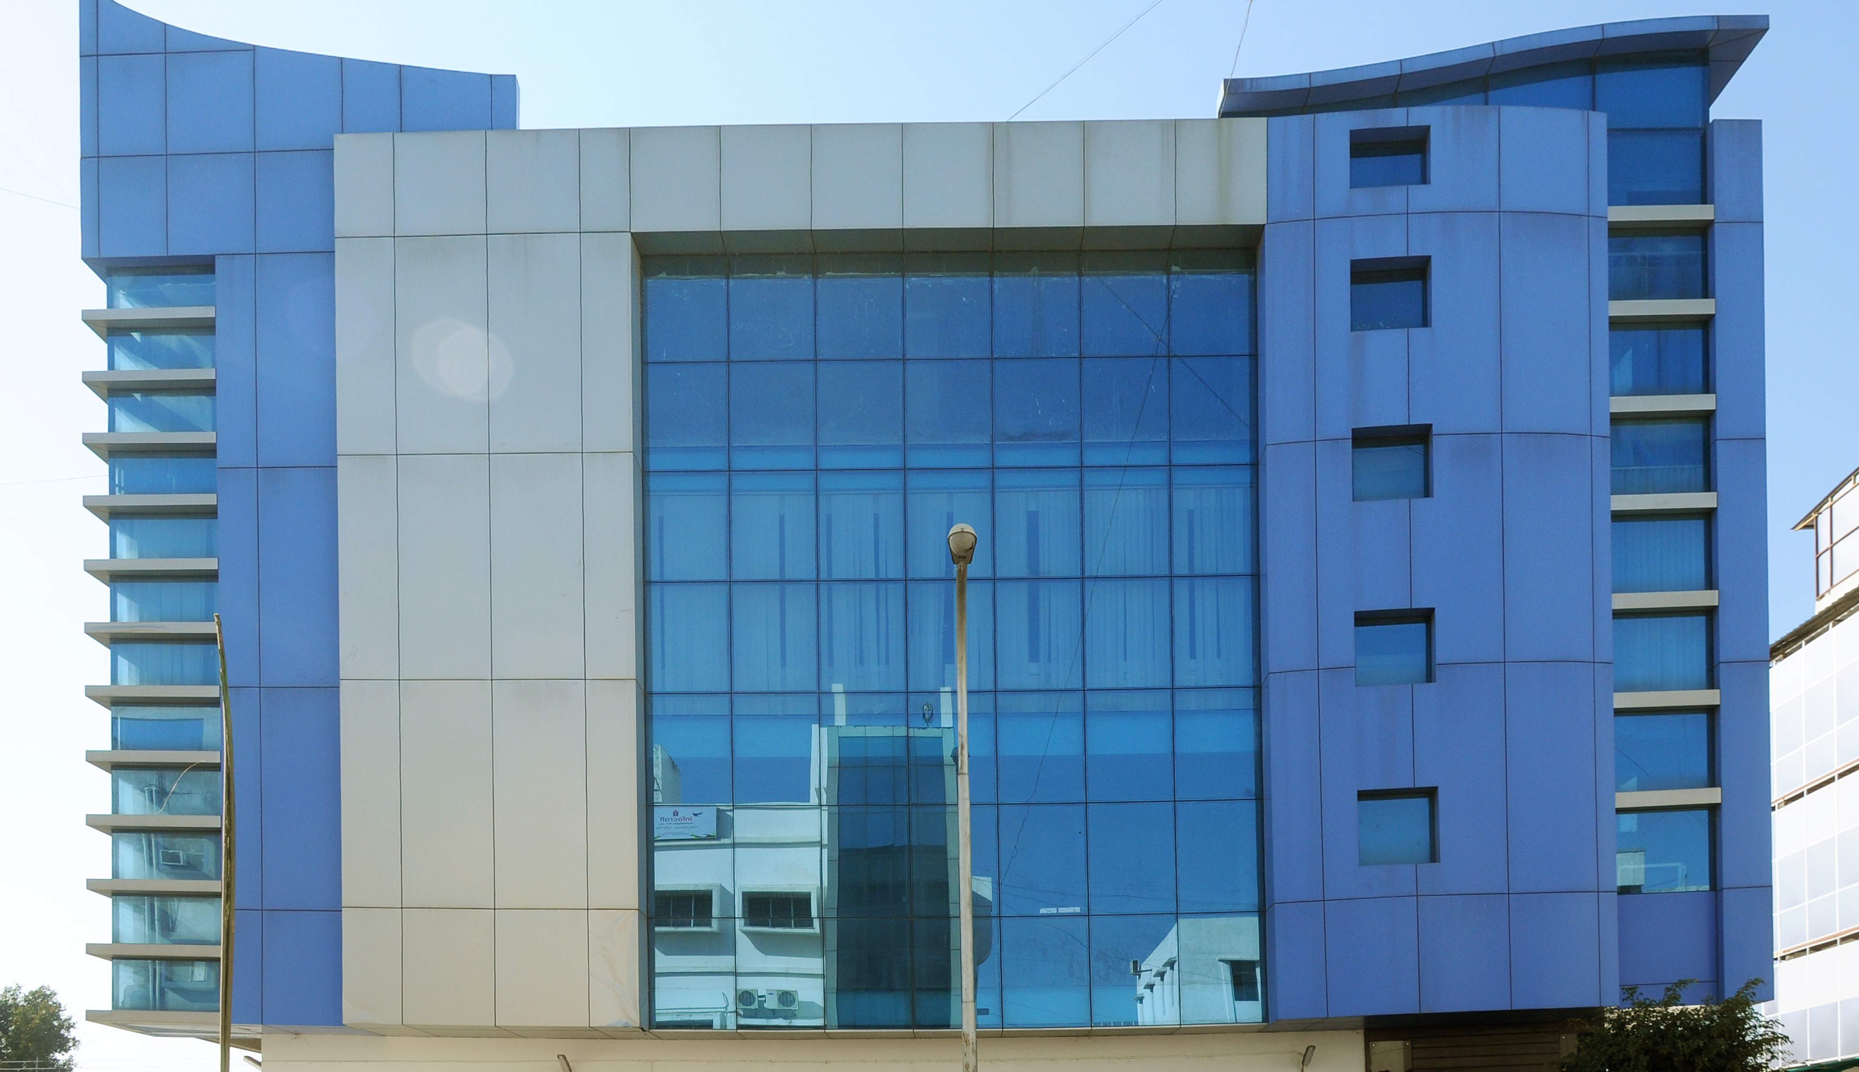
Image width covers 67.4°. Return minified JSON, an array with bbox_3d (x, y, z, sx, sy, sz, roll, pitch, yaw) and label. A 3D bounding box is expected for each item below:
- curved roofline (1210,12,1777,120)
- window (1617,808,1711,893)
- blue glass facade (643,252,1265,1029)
[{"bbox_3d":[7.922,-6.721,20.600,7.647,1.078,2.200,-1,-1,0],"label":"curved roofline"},{"bbox_3d":[10.634,4.550,20.150,1.362,1.215,0.200,-1,0,1],"label":"window"},{"bbox_3d":[0.363,1.539,20.500,9.132,11.389,0.300,-1,0,1],"label":"blue glass facade"}]

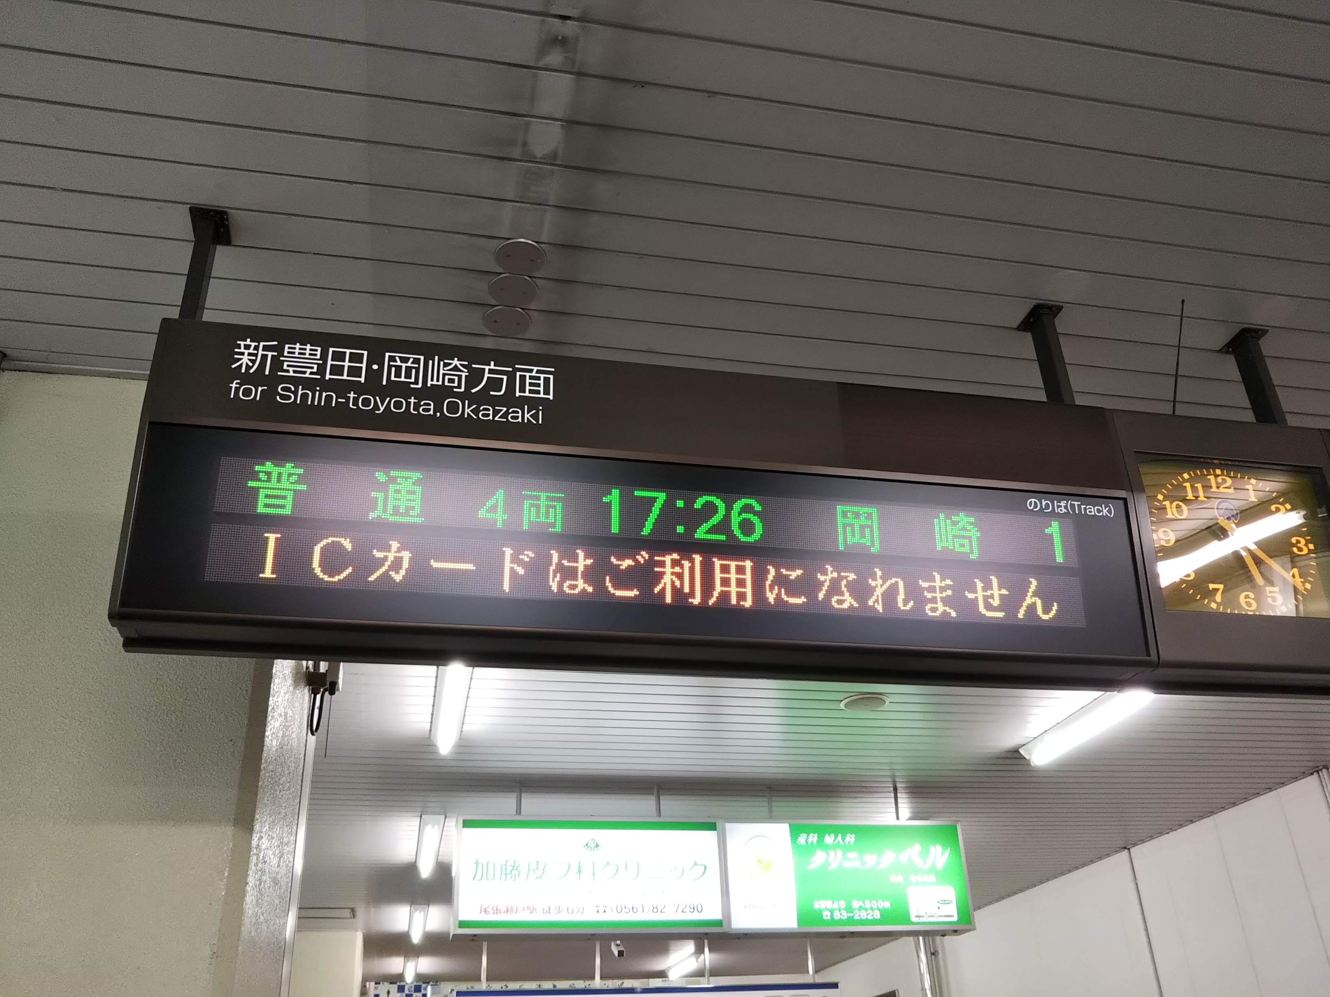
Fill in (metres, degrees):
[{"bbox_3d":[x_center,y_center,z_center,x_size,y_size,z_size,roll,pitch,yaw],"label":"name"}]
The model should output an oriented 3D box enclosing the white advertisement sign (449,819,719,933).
[{"bbox_3d":[-0.350,1.802,5.460,1.272,0.522,0.214,4,-30,-12],"label":"white advertisement sign"}]

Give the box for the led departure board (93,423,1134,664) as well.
[{"bbox_3d":[0.019,0.108,2.052,1.797,0.332,0.130,4,-20,-12],"label":"led departure board"}]

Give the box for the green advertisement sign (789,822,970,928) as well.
[{"bbox_3d":[1.048,1.877,5.715,0.900,0.493,0.120,4,-30,-12],"label":"green advertisement sign"}]

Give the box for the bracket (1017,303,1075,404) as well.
[{"bbox_3d":[0.822,-0.281,2.458,0.064,0.262,0.090,4,-30,-12],"label":"bracket"}]

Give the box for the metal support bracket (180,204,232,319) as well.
[{"bbox_3d":[-0.846,-0.398,2.102,0.064,0.262,0.090,4,-30,-12],"label":"metal support bracket"}]

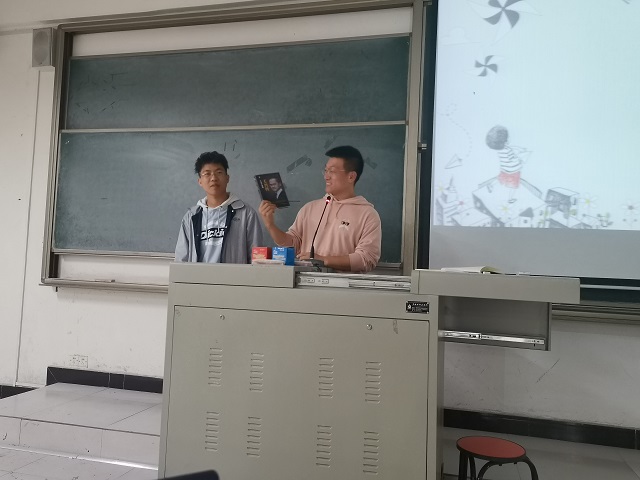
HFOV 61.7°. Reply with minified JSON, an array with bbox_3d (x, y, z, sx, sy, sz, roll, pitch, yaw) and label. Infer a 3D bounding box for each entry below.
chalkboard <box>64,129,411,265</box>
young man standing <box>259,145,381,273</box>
[{"bbox_3d":[-0.793,-0.362,4.070,2.840,1.010,0.060,2,-2,14],"label":"chalkboard"},{"bbox_3d":[-0.014,0.332,3.151,0.660,1.780,0.460,1,-2,22],"label":"young man standing"}]

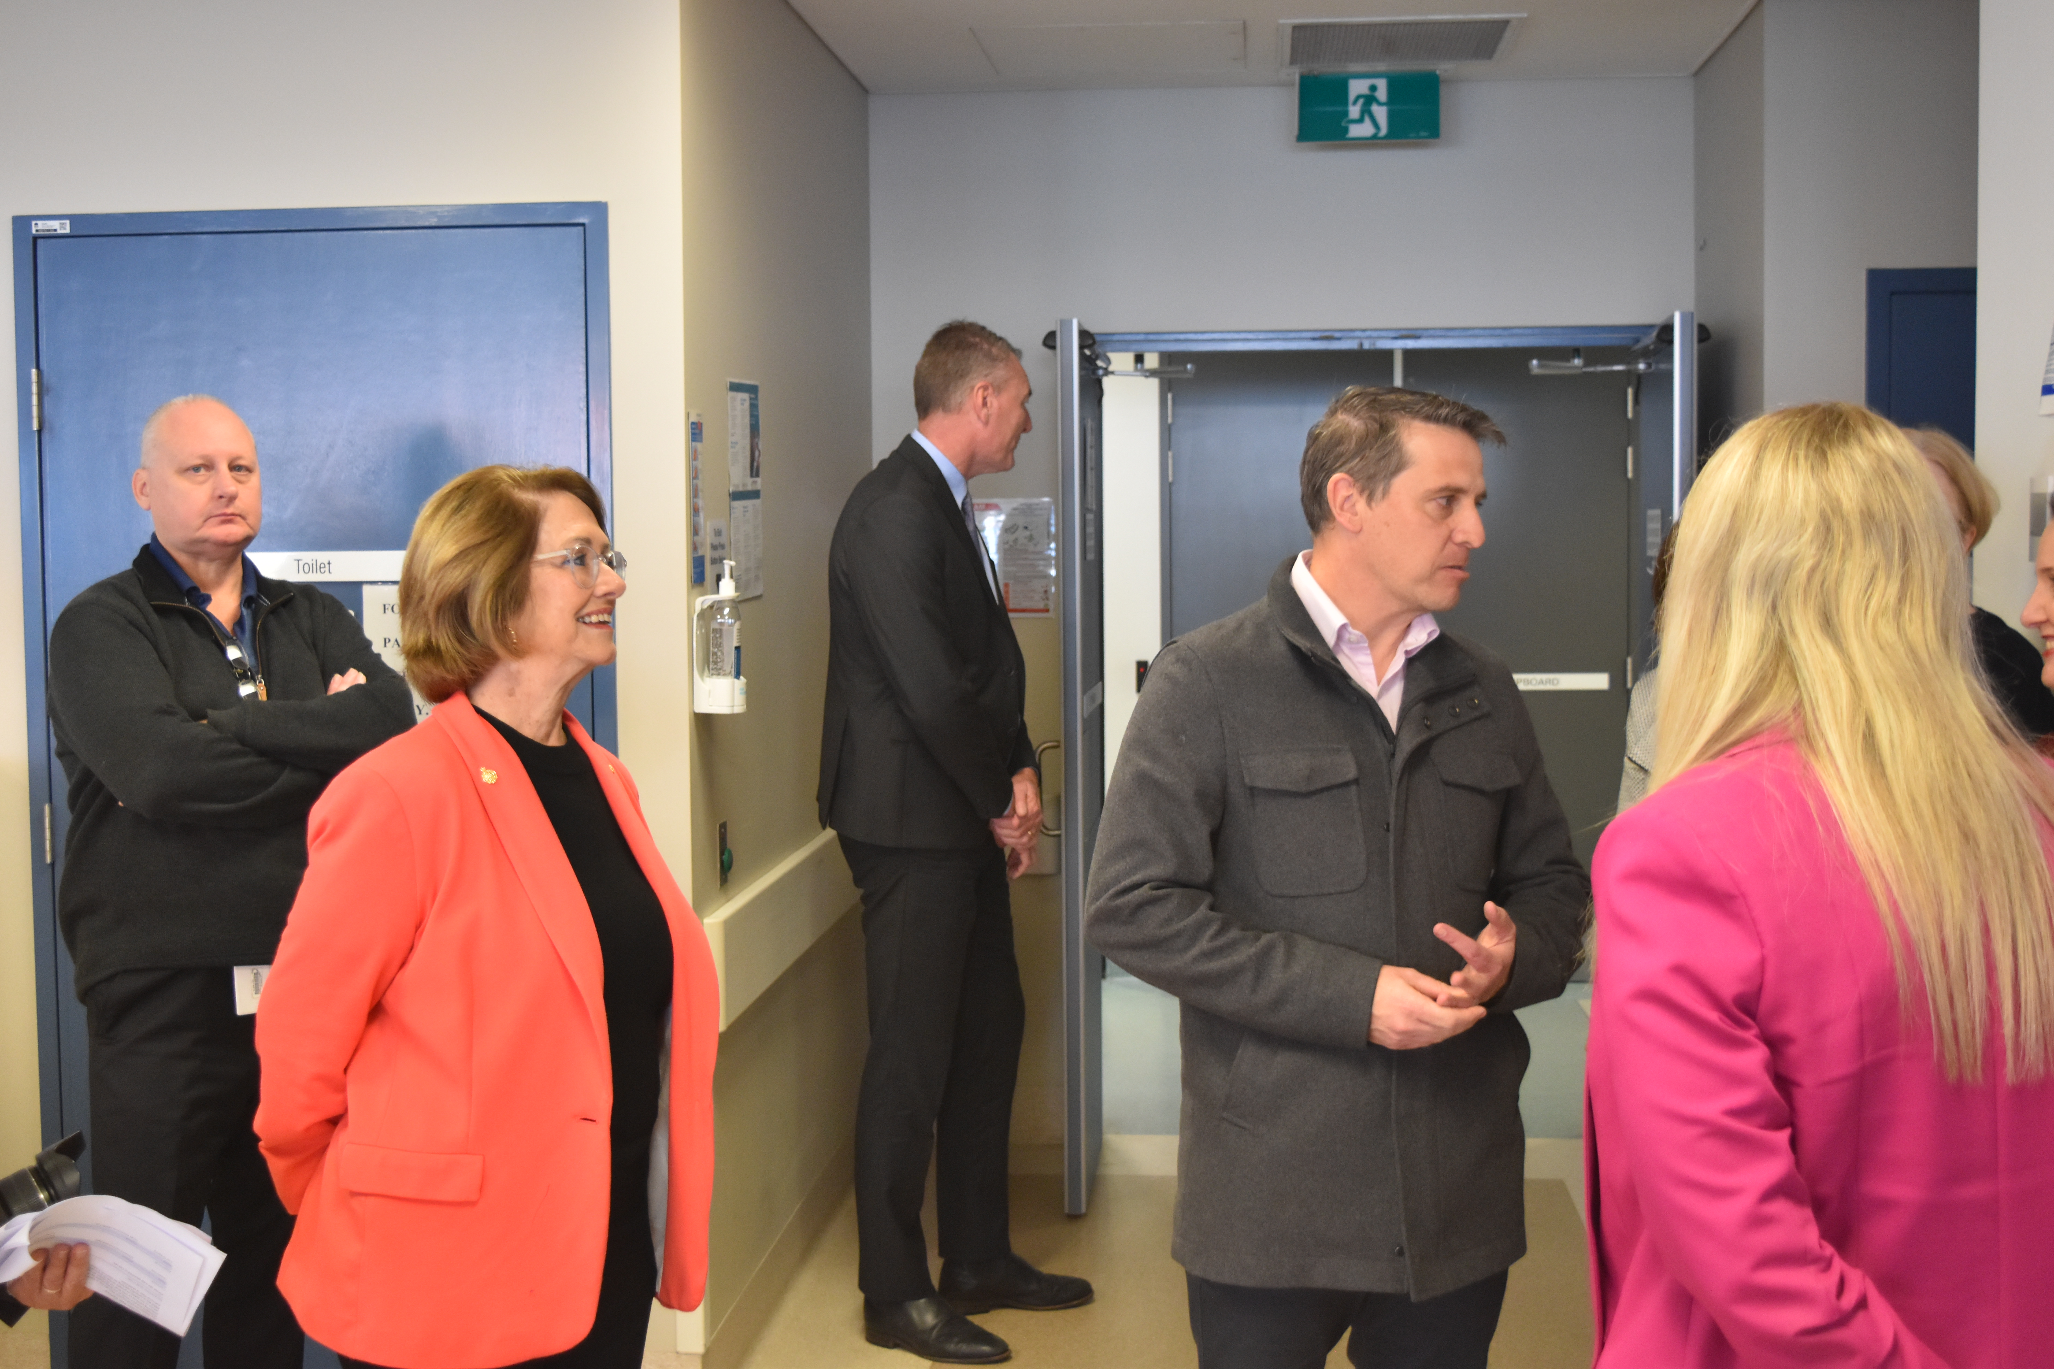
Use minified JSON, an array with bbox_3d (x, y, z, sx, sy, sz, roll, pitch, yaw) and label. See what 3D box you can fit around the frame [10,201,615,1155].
[{"bbox_3d":[-1.209,0.250,4.264,1.040,2.120,0.140,0,3,5],"label":"frame"}]

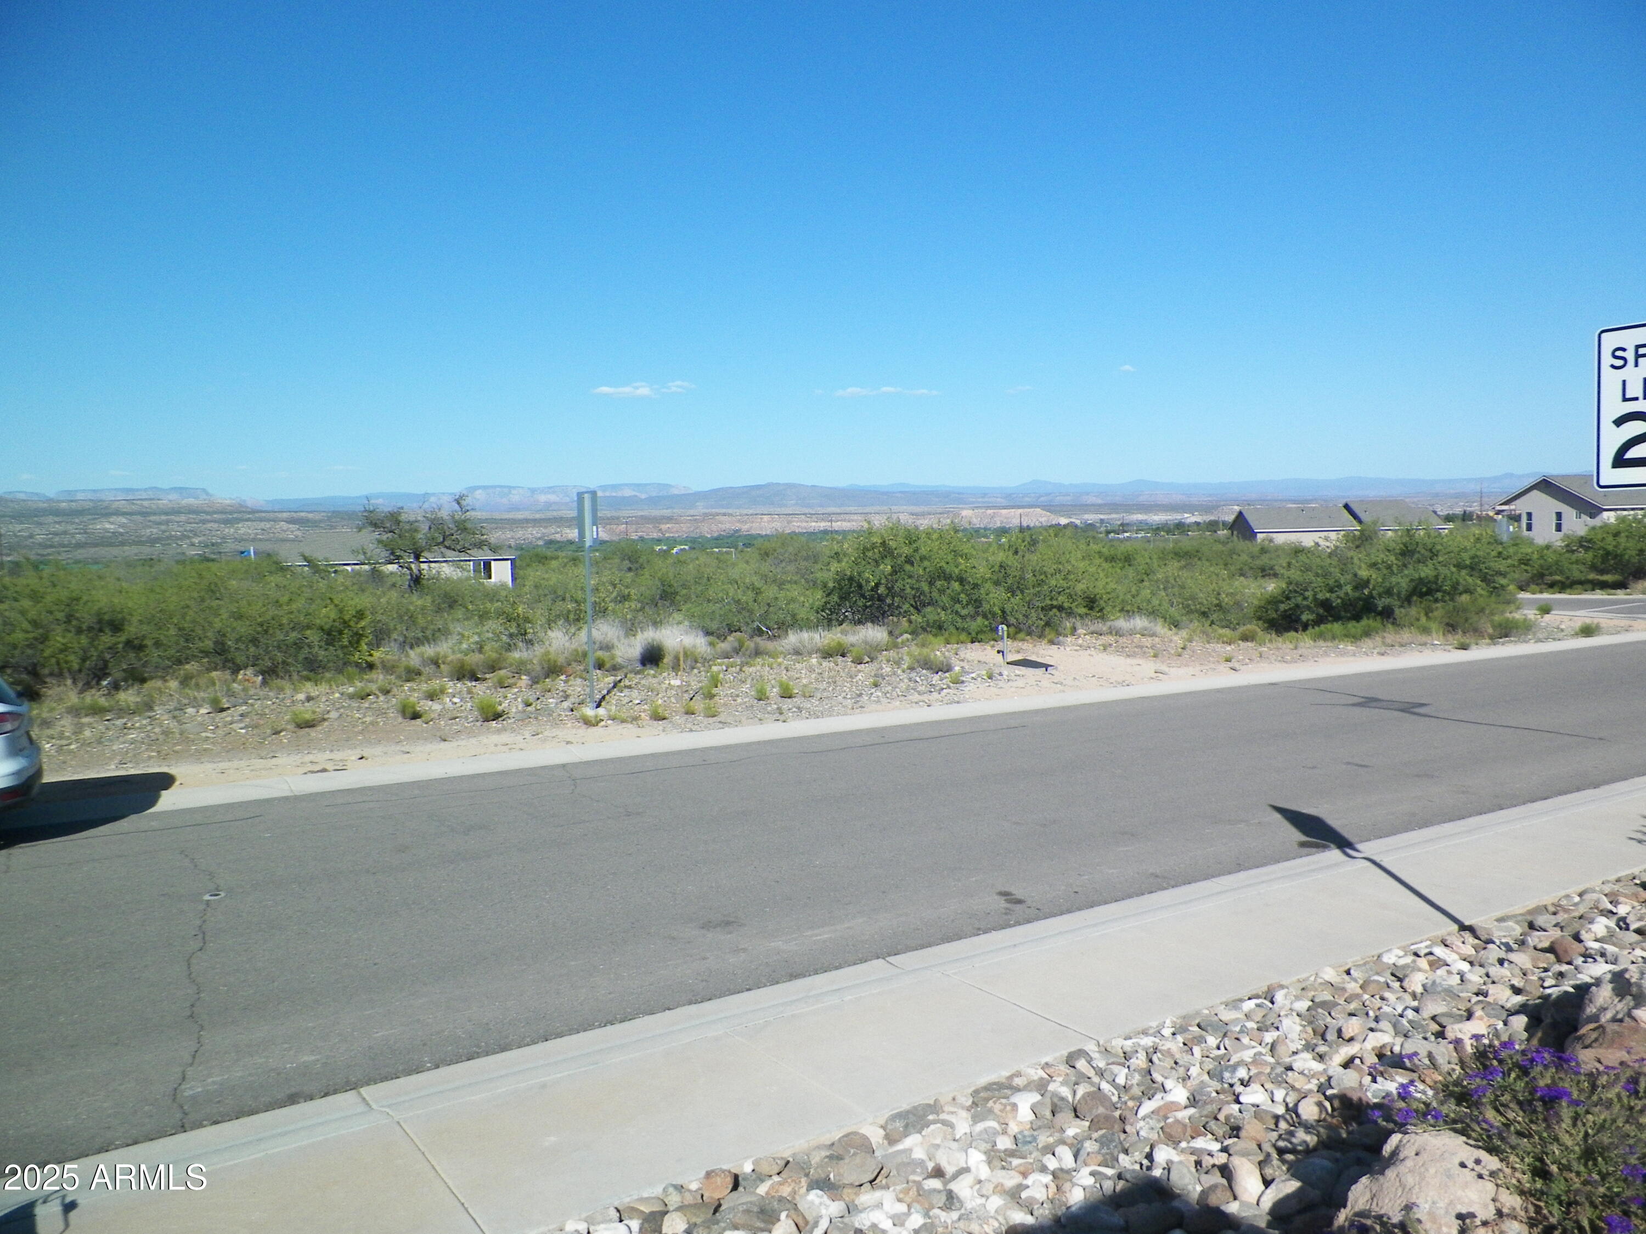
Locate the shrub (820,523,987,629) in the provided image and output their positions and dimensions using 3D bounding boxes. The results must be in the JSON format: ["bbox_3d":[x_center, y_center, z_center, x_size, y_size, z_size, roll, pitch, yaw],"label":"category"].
[{"bbox_3d":[1.839,-0.927,27.200,3.600,2.450,3.300,-1,5,0],"label":"shrub"}]

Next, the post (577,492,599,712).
[{"bbox_3d":[-3.232,-0.216,16.400,0.070,3.040,0.600,-4,6,-35],"label":"post"}]

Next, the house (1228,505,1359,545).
[{"bbox_3d":[42.141,-7.511,106.000,9.500,4.600,8.800,0,5,2],"label":"house"}]

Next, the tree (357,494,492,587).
[{"bbox_3d":[-13.349,-2.142,40.000,4.300,4.000,3.900,-1,5,0],"label":"tree"}]

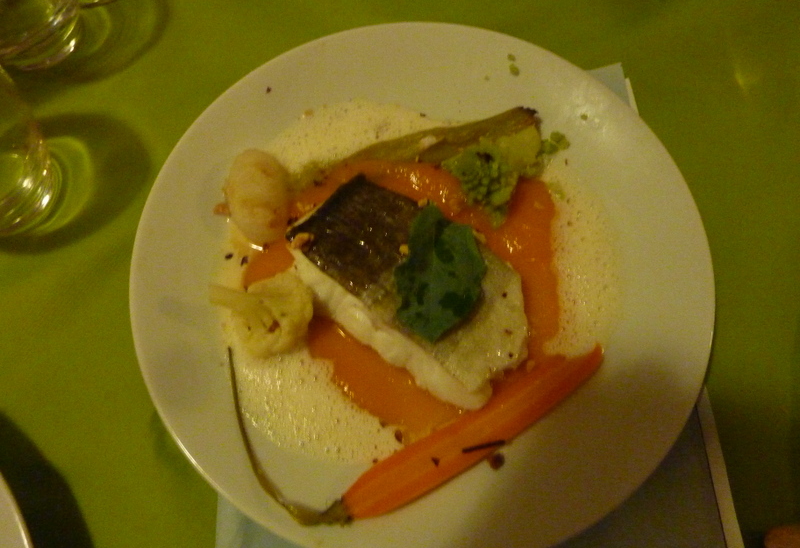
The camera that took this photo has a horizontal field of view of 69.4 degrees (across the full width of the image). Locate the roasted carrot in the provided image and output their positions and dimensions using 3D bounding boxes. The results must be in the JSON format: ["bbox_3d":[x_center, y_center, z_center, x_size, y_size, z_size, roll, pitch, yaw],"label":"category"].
[{"bbox_3d":[0.031,0.070,0.249,0.138,0.018,0.021,-29,73,-6],"label":"roasted carrot"}]

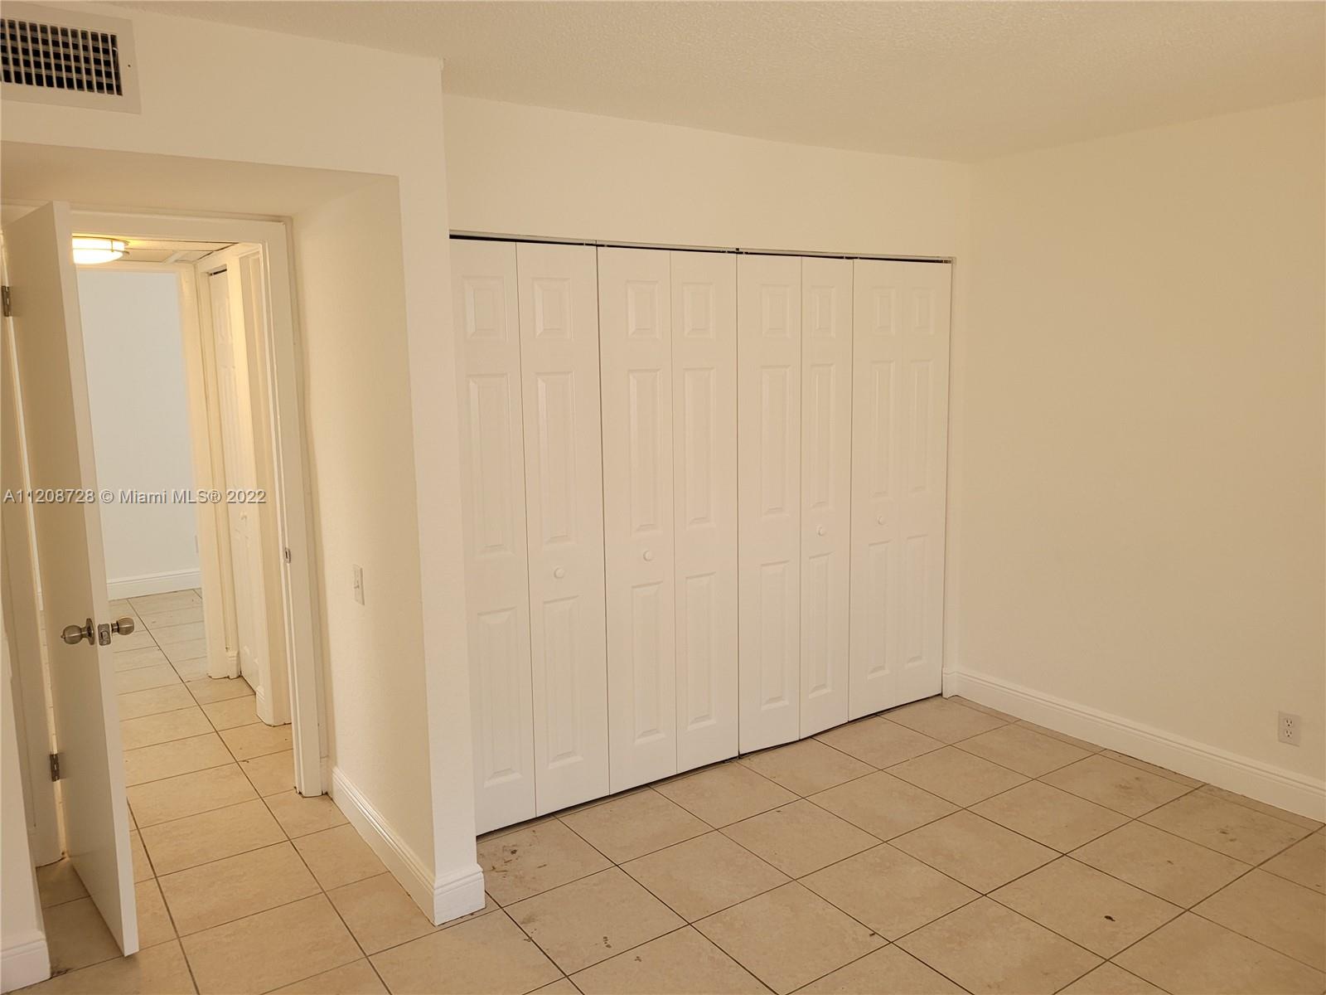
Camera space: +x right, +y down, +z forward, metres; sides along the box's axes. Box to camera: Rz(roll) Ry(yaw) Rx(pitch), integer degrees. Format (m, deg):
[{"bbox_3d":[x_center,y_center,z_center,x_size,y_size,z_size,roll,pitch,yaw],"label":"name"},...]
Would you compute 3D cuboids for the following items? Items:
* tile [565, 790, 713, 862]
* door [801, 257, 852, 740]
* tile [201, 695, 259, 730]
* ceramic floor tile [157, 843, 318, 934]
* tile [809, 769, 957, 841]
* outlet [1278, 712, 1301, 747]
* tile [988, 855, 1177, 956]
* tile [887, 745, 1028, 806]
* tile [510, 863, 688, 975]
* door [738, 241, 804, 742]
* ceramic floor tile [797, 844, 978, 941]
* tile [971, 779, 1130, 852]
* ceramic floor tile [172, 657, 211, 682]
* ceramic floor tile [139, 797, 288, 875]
[{"bbox_3d":[-0.096,1.163,3.527,0.404,0.010,0.401,-7,11,-34],"label":"tile"},{"bbox_3d":[0.673,0.022,4.160,0.304,1.983,0.034,-8,11,-38],"label":"door"},{"bbox_3d":[-1.921,1.000,4.701,0.407,0.010,0.402,-7,11,-34],"label":"tile"},{"bbox_3d":[-1.340,1.232,3.156,0.407,0.010,0.402,-7,11,-34],"label":"ceramic floor tile"},{"bbox_3d":[0.809,1.128,3.655,0.404,0.010,0.401,-7,11,-34],"label":"tile"},{"bbox_3d":[2.213,0.816,3.516,0.008,0.114,0.072,-7,11,-34],"label":"outlet"},{"bbox_3d":[1.270,1.225,2.999,0.405,0.010,0.405,-7,11,-34],"label":"tile"},{"bbox_3d":[1.147,1.086,3.881,0.407,0.010,0.402,-7,11,-34],"label":"tile"},{"bbox_3d":[-0.204,1.252,2.968,0.404,0.010,0.401,-7,11,-34],"label":"tile"},{"bbox_3d":[0.420,0.054,3.989,0.304,1.983,0.034,-6,10,-30],"label":"door"},{"bbox_3d":[0.701,1.217,3.096,0.404,0.010,0.401,-7,11,-34],"label":"ceramic floor tile"},{"bbox_3d":[1.377,1.134,3.552,0.407,0.010,0.402,-7,11,-34],"label":"tile"},{"bbox_3d":[-2.384,0.906,5.352,0.406,0.010,0.401,-7,11,-34],"label":"ceramic floor tile"},{"bbox_3d":[-1.570,1.184,3.484,0.407,0.010,0.402,-7,11,-34],"label":"ceramic floor tile"}]

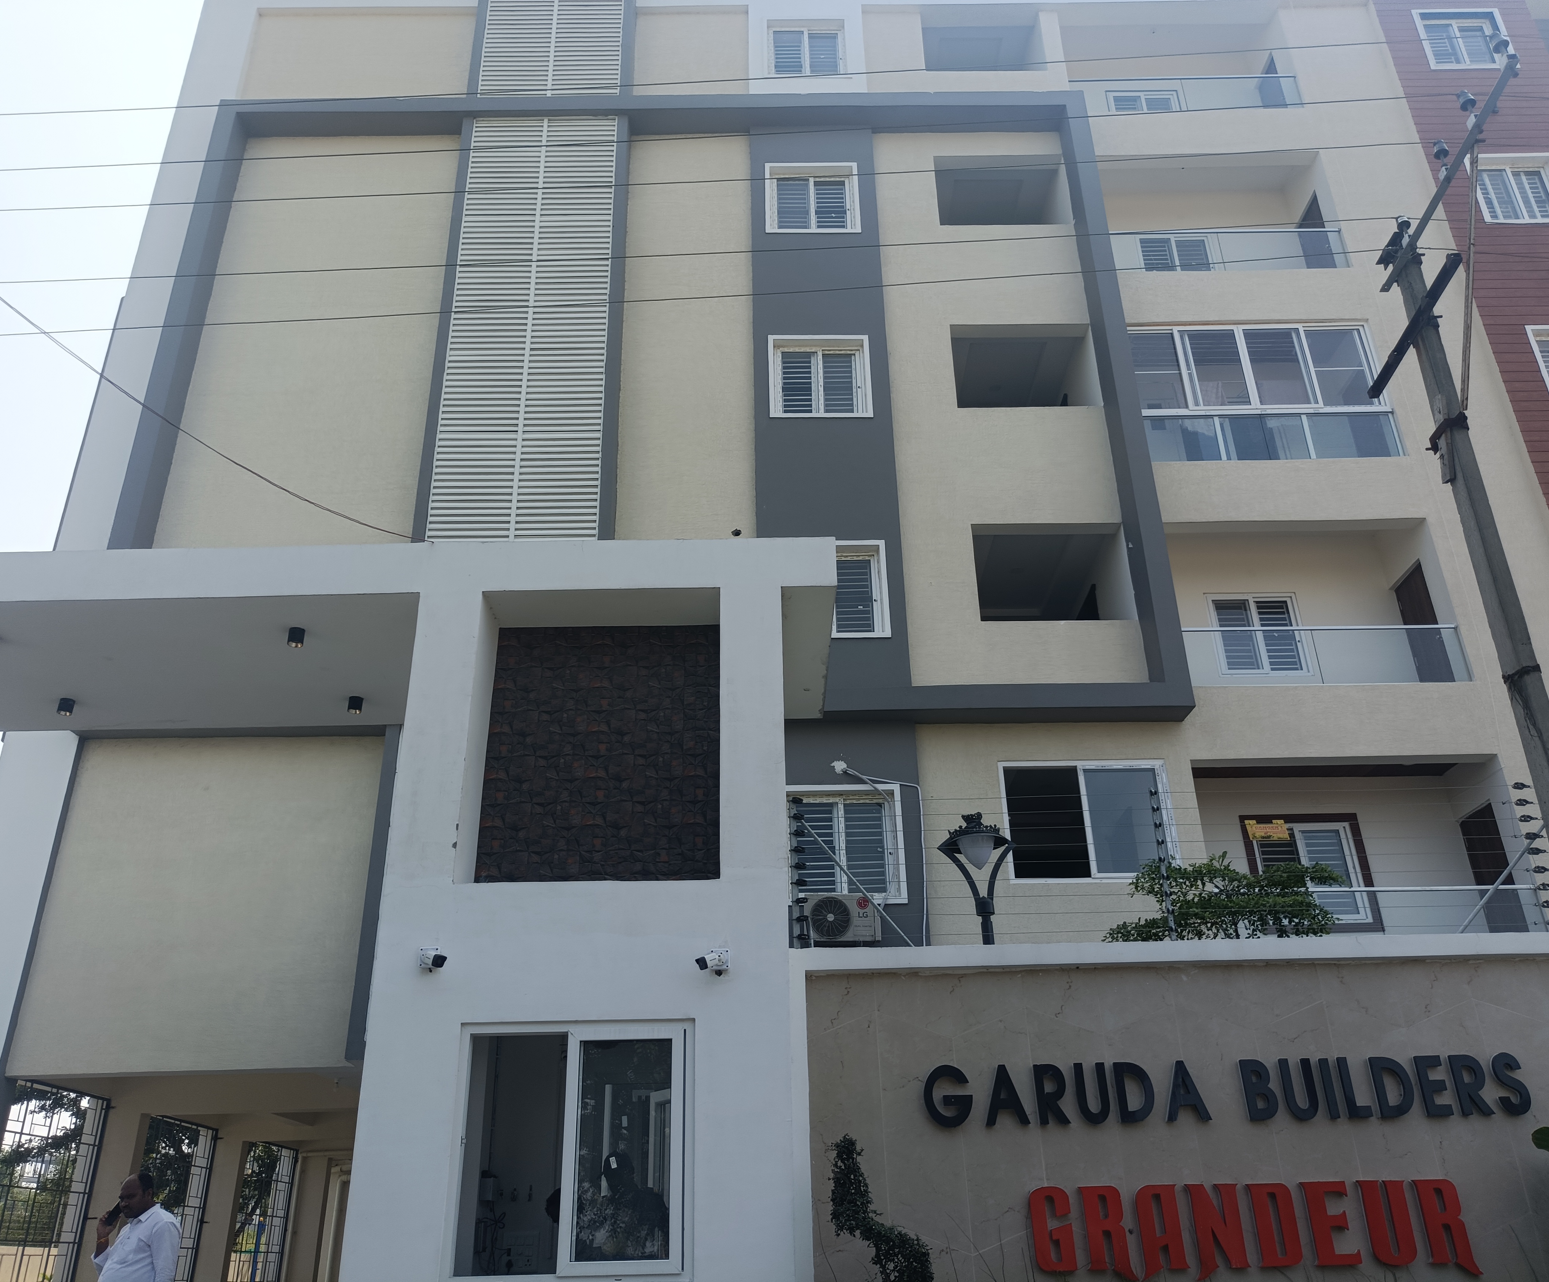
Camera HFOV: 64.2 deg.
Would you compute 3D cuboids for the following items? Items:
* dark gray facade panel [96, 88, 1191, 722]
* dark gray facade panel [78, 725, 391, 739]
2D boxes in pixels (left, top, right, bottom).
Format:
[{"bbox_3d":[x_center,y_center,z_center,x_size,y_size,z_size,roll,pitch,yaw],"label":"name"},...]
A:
[{"bbox_3d":[-1.636,-3.393,15.742,12.278,9.575,0.442,-1,-26,-1],"label":"dark gray facade panel"},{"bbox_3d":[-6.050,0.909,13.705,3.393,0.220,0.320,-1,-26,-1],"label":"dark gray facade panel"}]

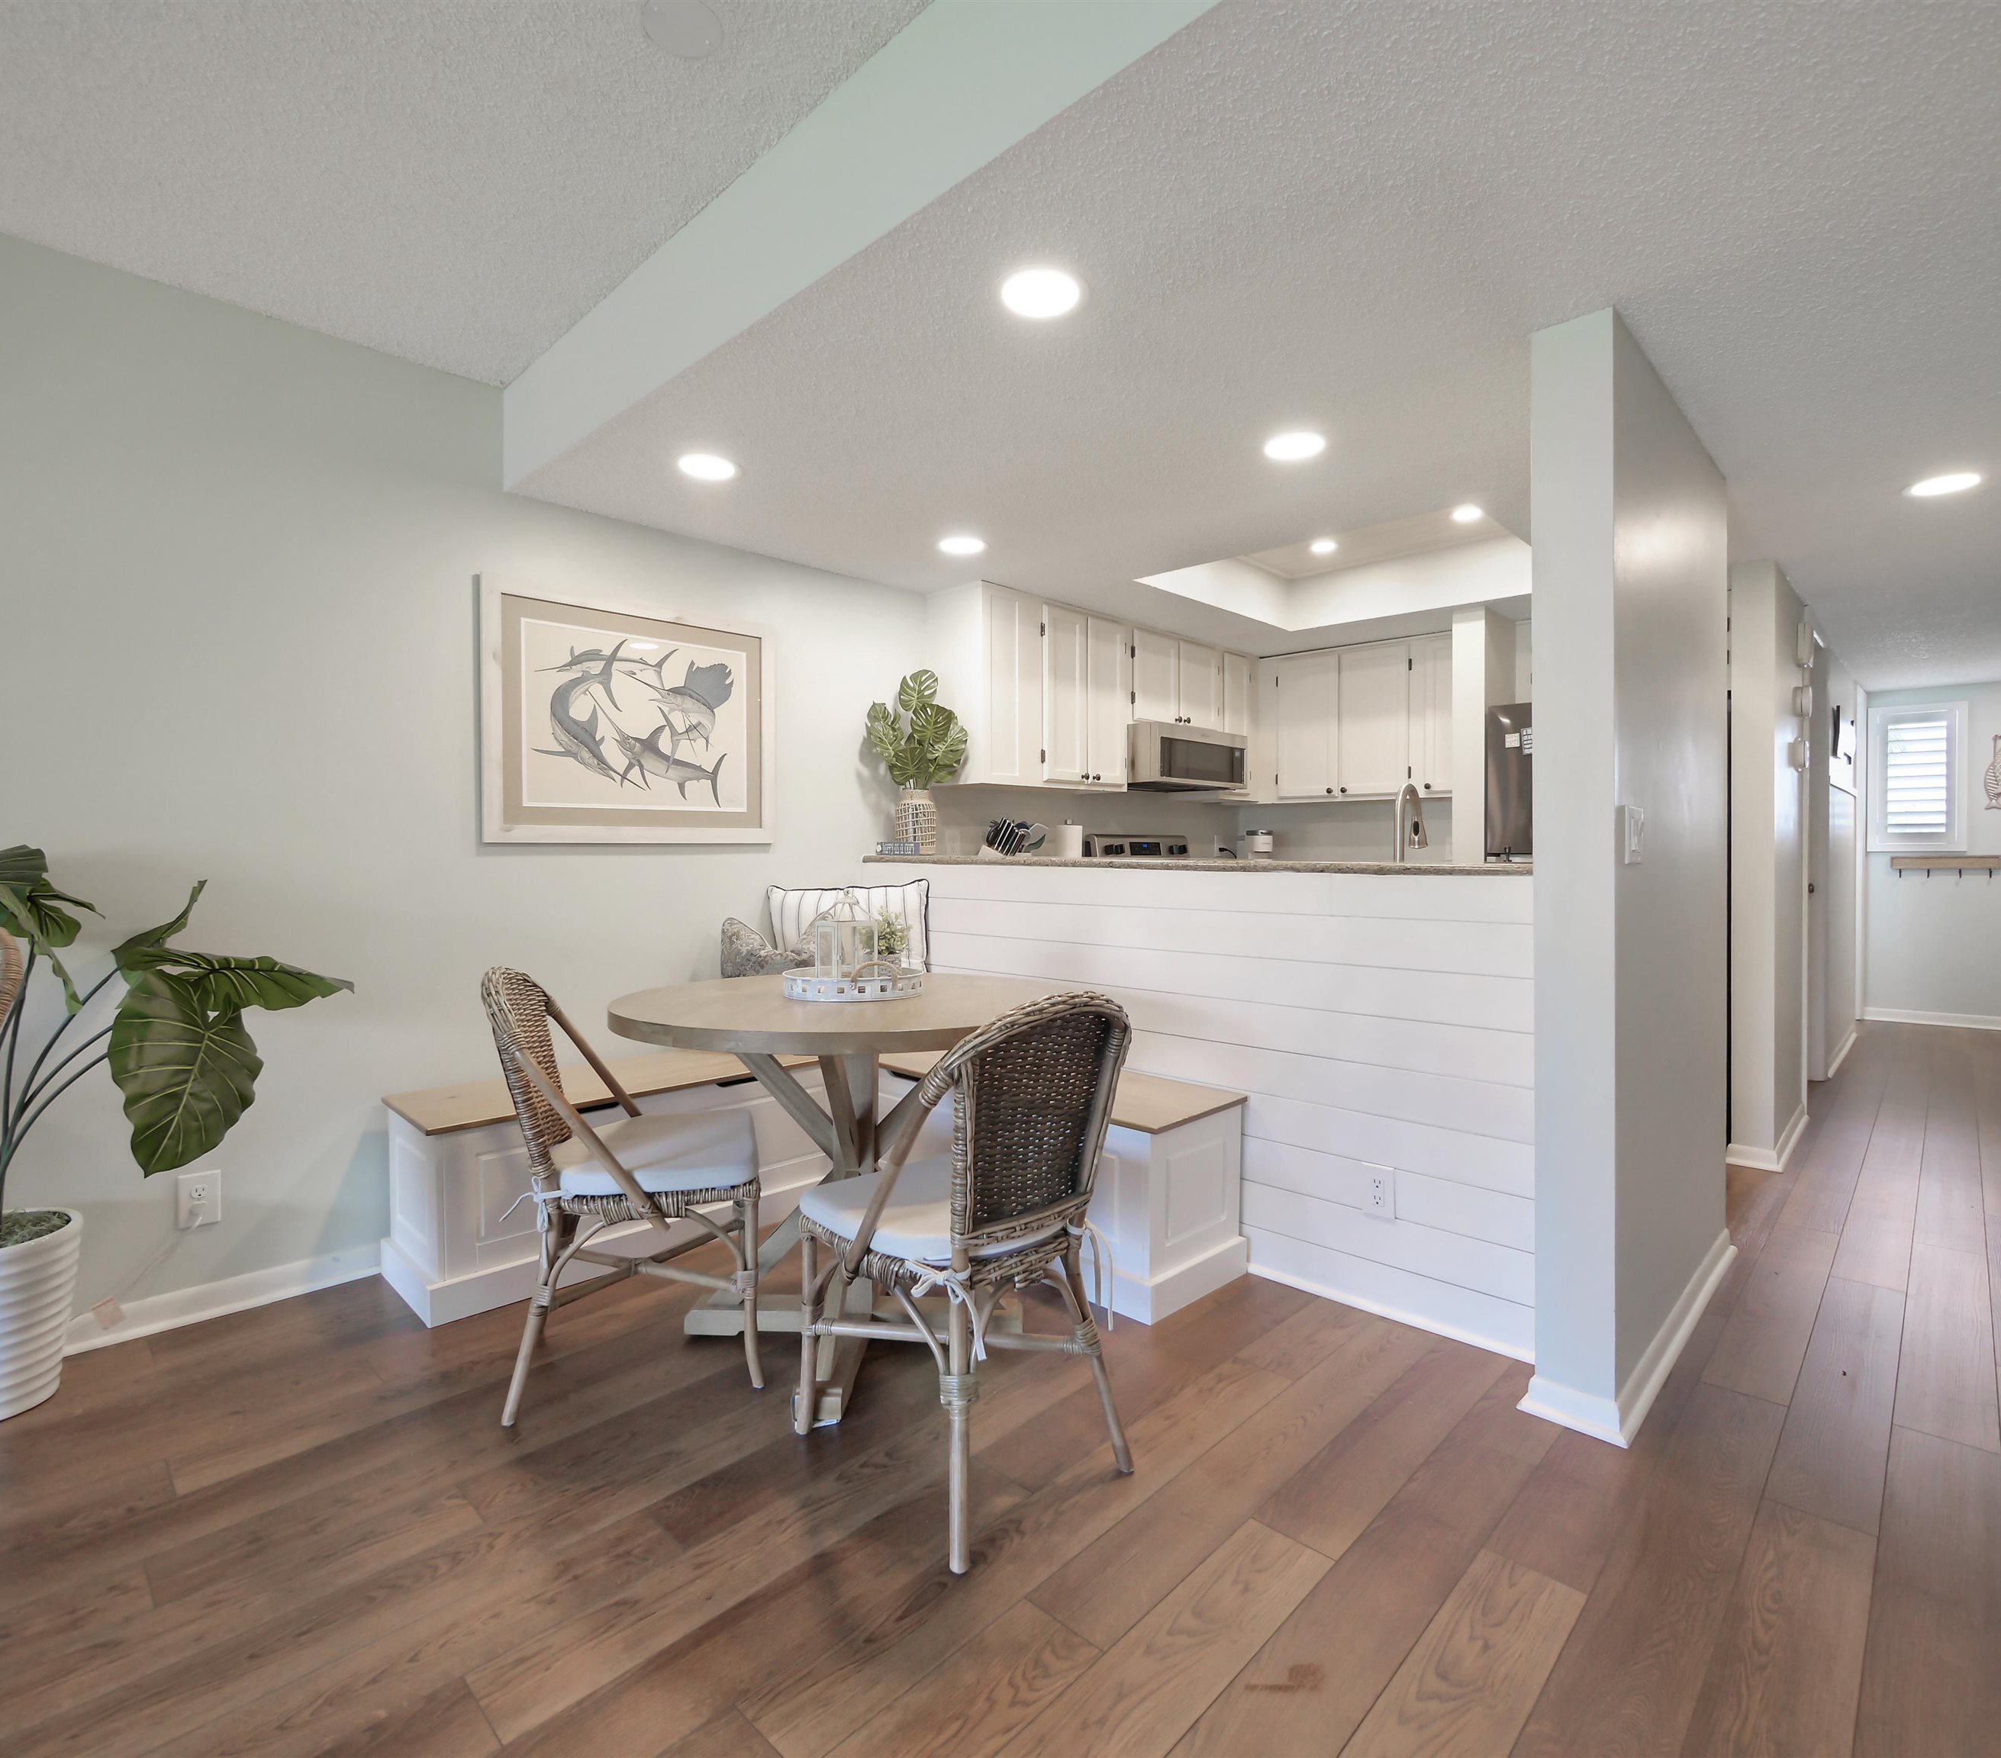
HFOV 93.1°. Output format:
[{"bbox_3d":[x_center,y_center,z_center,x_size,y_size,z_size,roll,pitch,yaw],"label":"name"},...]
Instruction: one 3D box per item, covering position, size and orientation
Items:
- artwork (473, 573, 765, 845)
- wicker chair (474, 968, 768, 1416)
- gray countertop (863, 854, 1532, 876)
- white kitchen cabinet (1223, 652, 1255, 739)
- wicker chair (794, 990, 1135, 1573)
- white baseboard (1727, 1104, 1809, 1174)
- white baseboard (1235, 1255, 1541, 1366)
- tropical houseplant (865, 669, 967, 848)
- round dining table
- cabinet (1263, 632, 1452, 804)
[{"bbox_3d":[-1.136,-0.492,3.005,0.927,0.760,0.030,-2,2,-45],"label":"artwork"},{"bbox_3d":[-0.781,0.611,2.053,0.540,0.870,0.470,-1,1,-16],"label":"wicker chair"},{"bbox_3d":[0.396,-0.041,2.889,0.380,0.032,2.320,-2,2,-45],"label":"gray countertop"},{"bbox_3d":[1.134,-0.791,5.033,0.330,0.750,0.330,-2,2,-45],"label":"white kitchen cabinet"},{"bbox_3d":[-0.076,0.608,1.718,0.470,0.870,0.540,-2,2,-39],"label":"wicker chair"},{"bbox_3d":[2.836,0.912,3.485,0.900,0.092,0.150,-2,2,-45],"label":"white baseboard"},{"bbox_3d":[0.877,1.000,2.213,0.022,0.034,0.670,-2,2,-45],"label":"white baseboard"},{"bbox_3d":[-0.298,-0.411,3.536,0.370,0.690,0.360,-2,2,-45],"label":"tropical houseplant"},{"bbox_3d":[-0.342,0.653,2.167,0.990,0.768,0.990,-1,1,0],"label":"round dining table"},{"bbox_3d":[1.888,-0.781,4.753,0.340,0.770,1.130,-2,2,-45],"label":"cabinet"}]

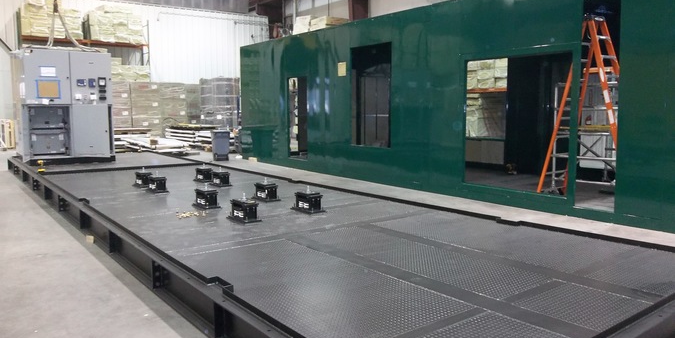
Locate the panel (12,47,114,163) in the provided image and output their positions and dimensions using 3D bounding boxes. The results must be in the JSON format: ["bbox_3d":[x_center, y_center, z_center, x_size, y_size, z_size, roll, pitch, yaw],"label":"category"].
[{"bbox_3d":[-6.882,-1.514,13.206,1.893,2.643,2.184,-4,7,-37],"label":"panel"}]

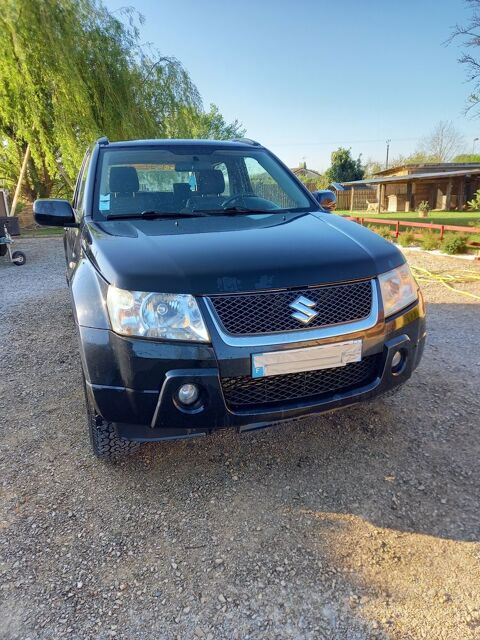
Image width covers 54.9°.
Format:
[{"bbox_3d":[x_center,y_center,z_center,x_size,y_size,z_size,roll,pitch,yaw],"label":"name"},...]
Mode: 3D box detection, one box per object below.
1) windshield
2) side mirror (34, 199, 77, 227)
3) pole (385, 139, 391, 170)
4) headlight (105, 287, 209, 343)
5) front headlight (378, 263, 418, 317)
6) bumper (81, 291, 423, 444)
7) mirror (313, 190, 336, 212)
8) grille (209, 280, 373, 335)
[{"bbox_3d":[-0.270,-0.976,3.144,1.430,0.150,0.770,-7,51,-20],"label":"windshield"},{"bbox_3d":[-1.127,-0.655,2.793,0.230,0.170,0.150,-7,16,-20],"label":"side mirror"},{"bbox_3d":[16.088,-15.809,50.992,0.500,7.800,0.280,-1,15,0],"label":"pole"},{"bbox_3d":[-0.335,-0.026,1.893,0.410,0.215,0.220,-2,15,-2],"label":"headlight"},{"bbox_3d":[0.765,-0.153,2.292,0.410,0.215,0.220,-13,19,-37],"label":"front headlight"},{"bbox_3d":[0.209,0.174,2.193,1.780,0.540,0.520,-7,16,-20],"label":"bumper"},{"bbox_3d":[0.648,-0.880,3.433,0.220,0.165,0.150,-7,16,-20],"label":"mirror"},{"bbox_3d":[0.257,-0.033,1.993,0.820,0.195,0.120,-7,16,-20],"label":"grille"}]

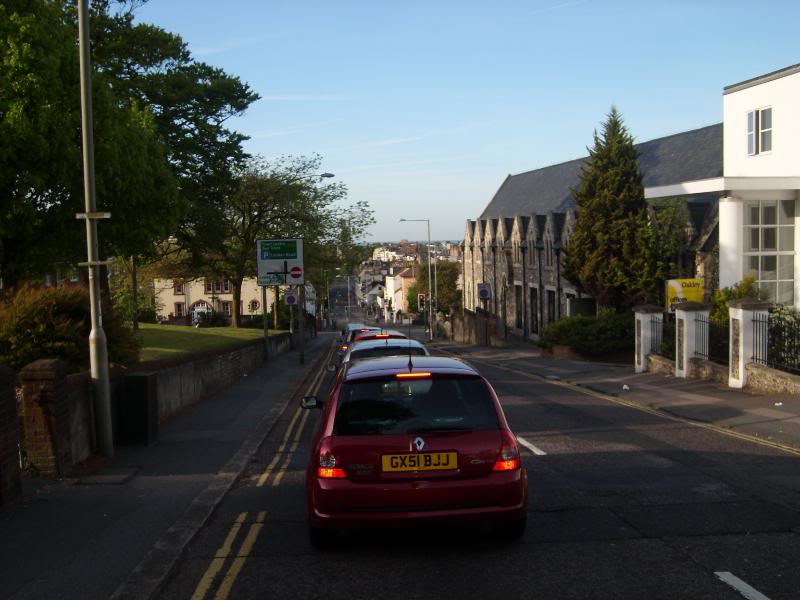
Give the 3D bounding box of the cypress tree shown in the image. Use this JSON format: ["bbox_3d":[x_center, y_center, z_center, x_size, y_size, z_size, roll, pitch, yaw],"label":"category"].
[{"bbox_3d":[8.169,-3.106,32.000,3.400,9.100,3.400,-1,4,0],"label":"cypress tree"}]

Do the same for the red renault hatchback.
[{"bbox_3d":[0.035,1.205,7.460,1.700,1.420,3.810,-2,-2,-4],"label":"red renault hatchback"}]

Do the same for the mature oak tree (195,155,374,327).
[{"bbox_3d":[-7.091,-3.471,48.000,11.200,10.300,10.300,-1,4,0],"label":"mature oak tree"}]

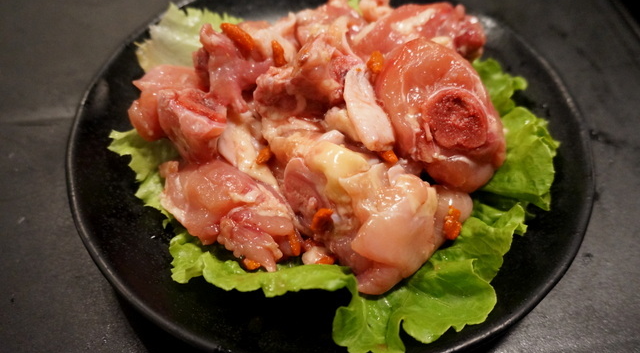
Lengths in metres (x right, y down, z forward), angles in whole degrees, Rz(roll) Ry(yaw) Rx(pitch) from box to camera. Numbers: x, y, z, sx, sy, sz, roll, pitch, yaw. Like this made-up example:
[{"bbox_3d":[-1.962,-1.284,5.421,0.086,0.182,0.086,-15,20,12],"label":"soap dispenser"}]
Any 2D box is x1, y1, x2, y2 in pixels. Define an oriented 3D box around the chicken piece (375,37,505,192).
[{"bbox_3d":[0.051,-0.028,0.216,0.051,0.042,0.074,-13,55,-11],"label":"chicken piece"}]

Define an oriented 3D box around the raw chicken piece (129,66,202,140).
[{"bbox_3d":[-0.068,-0.034,0.230,0.040,0.030,0.050,-10,54,-9],"label":"raw chicken piece"}]

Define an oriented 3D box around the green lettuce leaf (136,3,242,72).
[{"bbox_3d":[-0.062,-0.069,0.263,0.058,0.025,0.070,34,60,22],"label":"green lettuce leaf"}]

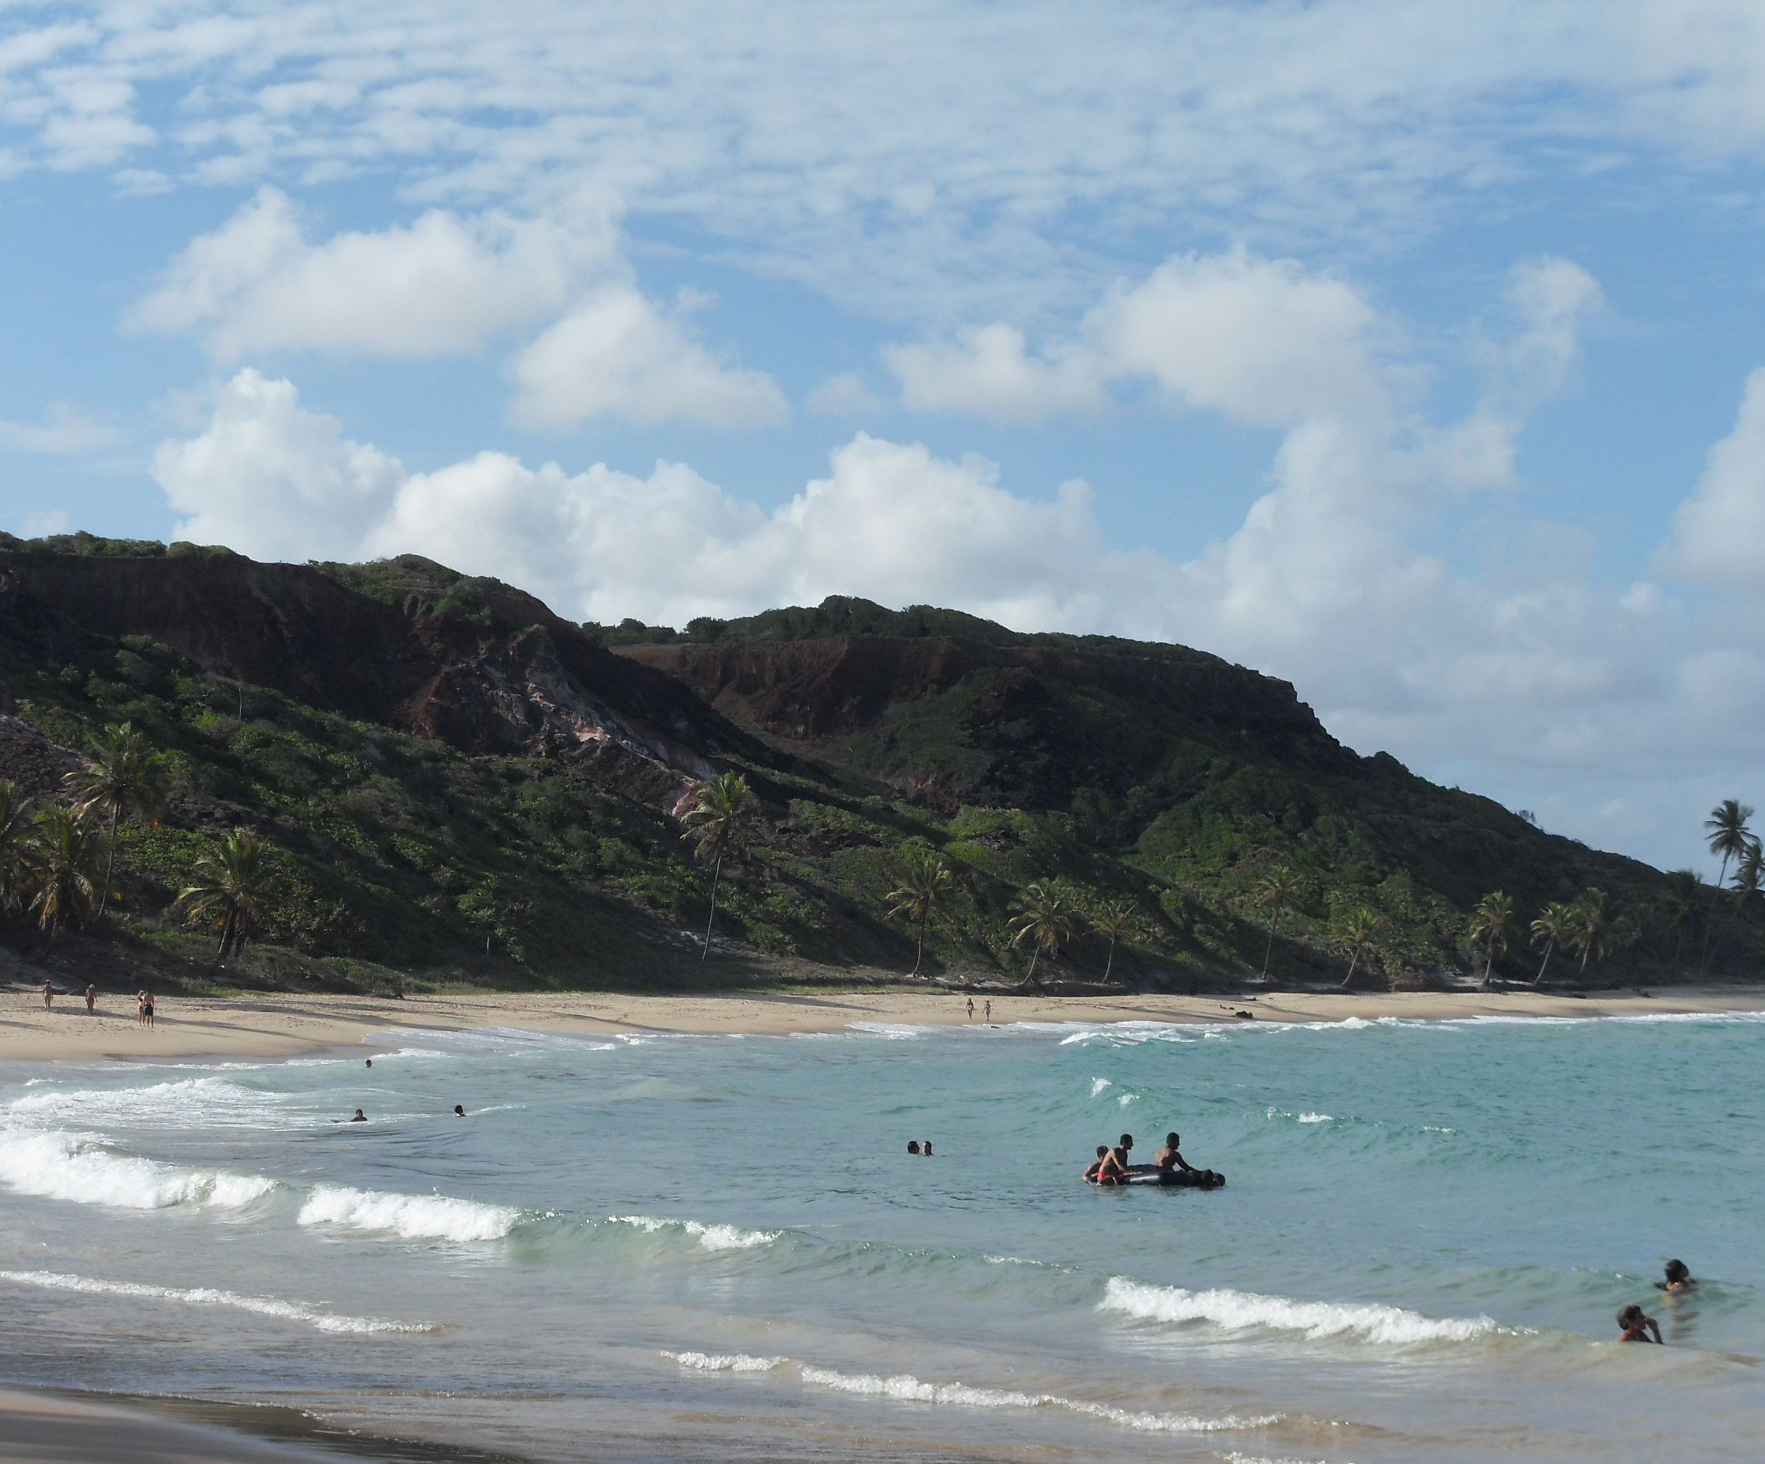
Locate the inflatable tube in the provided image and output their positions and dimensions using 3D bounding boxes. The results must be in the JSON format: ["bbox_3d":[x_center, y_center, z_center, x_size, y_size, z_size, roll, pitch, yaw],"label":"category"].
[{"bbox_3d":[3.944,6.435,66.000,2.010,0.280,1.600,0,-3,0],"label":"inflatable tube"}]

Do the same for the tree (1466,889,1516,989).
[{"bbox_3d":[67.191,22.931,505.000,5.395,10.960,5.234,0,-3,0],"label":"tree"}]

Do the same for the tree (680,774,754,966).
[{"bbox_3d":[-14.201,11.648,392.000,6.540,16.620,6.540,0,-3,0],"label":"tree"}]

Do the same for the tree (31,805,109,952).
[{"bbox_3d":[-53.081,9.800,298.000,5.170,9.950,5.170,0,-3,0],"label":"tree"}]

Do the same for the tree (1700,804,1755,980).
[{"bbox_3d":[105.337,19.412,570.000,6.851,22.266,6.646,0,-3,0],"label":"tree"}]

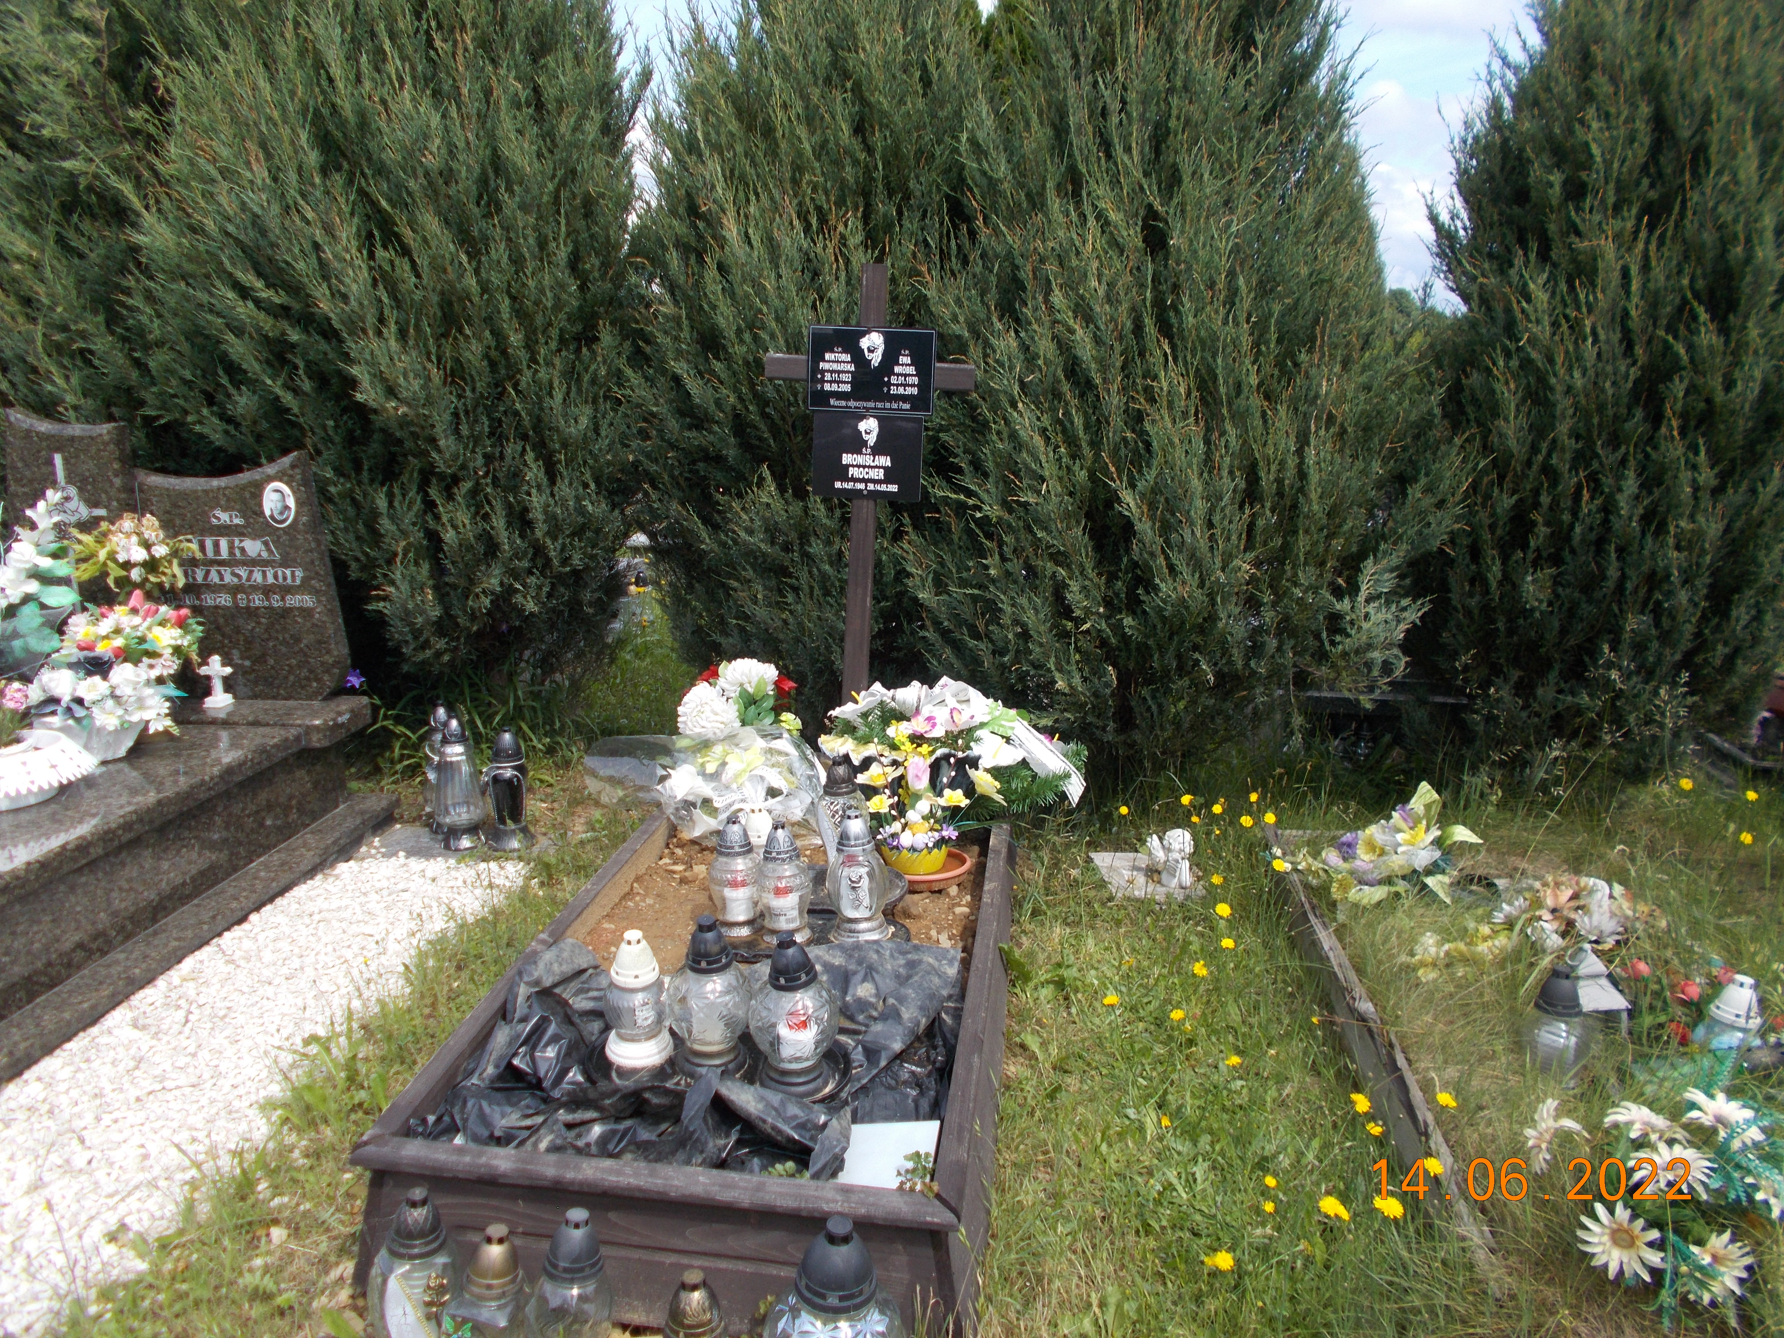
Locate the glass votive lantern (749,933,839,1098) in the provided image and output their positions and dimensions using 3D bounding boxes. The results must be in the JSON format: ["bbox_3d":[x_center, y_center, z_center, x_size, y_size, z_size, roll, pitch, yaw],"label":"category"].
[{"bbox_3d":[-0.161,0.563,2.222,0.148,0.256,0.148,1,13,0],"label":"glass votive lantern"}]

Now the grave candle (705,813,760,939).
[{"bbox_3d":[-0.328,0.424,2.800,0.112,0.258,0.112,1,13,0],"label":"grave candle"}]

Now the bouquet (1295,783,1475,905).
[{"bbox_3d":[1.255,0.420,3.393,0.410,0.240,0.290,1,13,6],"label":"bouquet"}]

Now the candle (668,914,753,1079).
[{"bbox_3d":[-0.321,0.561,2.345,0.146,0.262,0.146,1,13,6],"label":"candle"}]

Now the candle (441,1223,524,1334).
[{"bbox_3d":[-0.537,0.858,1.821,0.102,0.210,0.102,4,13,16],"label":"candle"}]

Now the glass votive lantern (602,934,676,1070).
[{"bbox_3d":[-0.446,0.575,2.357,0.119,0.229,0.119,1,13,6],"label":"glass votive lantern"}]

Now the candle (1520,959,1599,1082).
[{"bbox_3d":[1.184,0.632,2.370,0.130,0.240,0.130,1,13,0],"label":"candle"}]

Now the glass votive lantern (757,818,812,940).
[{"bbox_3d":[-0.225,0.441,2.811,0.108,0.253,0.108,1,13,6],"label":"glass votive lantern"}]

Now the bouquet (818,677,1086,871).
[{"bbox_3d":[0.148,0.239,3.353,0.640,0.410,0.450,1,13,6],"label":"bouquet"}]

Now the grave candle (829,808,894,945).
[{"bbox_3d":[-0.065,0.415,2.790,0.130,0.270,0.120,2,13,3],"label":"grave candle"}]

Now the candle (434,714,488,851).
[{"bbox_3d":[-1.181,0.307,3.670,0.143,0.360,0.143,1,13,6],"label":"candle"}]

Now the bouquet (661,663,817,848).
[{"bbox_3d":[-0.382,0.185,3.350,0.400,0.420,0.330,3,13,7],"label":"bouquet"}]

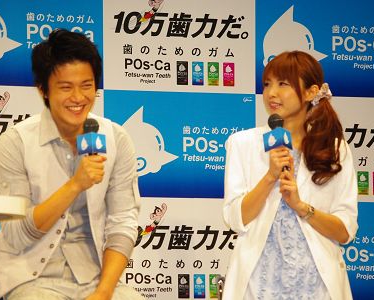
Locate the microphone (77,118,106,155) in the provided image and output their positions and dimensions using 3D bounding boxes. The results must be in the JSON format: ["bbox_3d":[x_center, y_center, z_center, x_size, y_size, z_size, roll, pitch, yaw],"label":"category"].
[{"bbox_3d":[-0.284,0.009,7.900,0.063,0.210,0.063,-9,-8,43],"label":"microphone"}]

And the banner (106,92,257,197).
[{"bbox_3d":[-0.022,-0.016,9.400,0.582,0.391,0.020,1,-6,-17],"label":"banner"}]

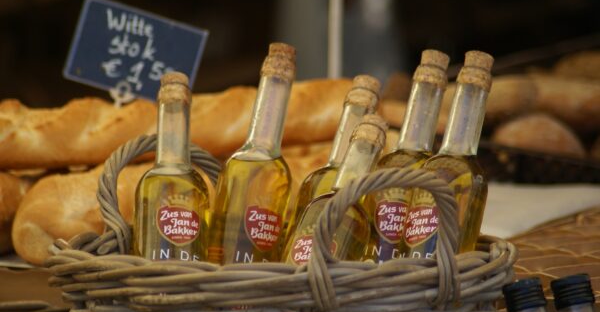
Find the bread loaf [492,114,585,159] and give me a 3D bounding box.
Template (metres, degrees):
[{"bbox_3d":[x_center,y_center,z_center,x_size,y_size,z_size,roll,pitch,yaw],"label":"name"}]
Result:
[{"bbox_3d":[0.232,-0.012,6.100,0.100,0.070,0.125,0,8,0],"label":"bread loaf"}]

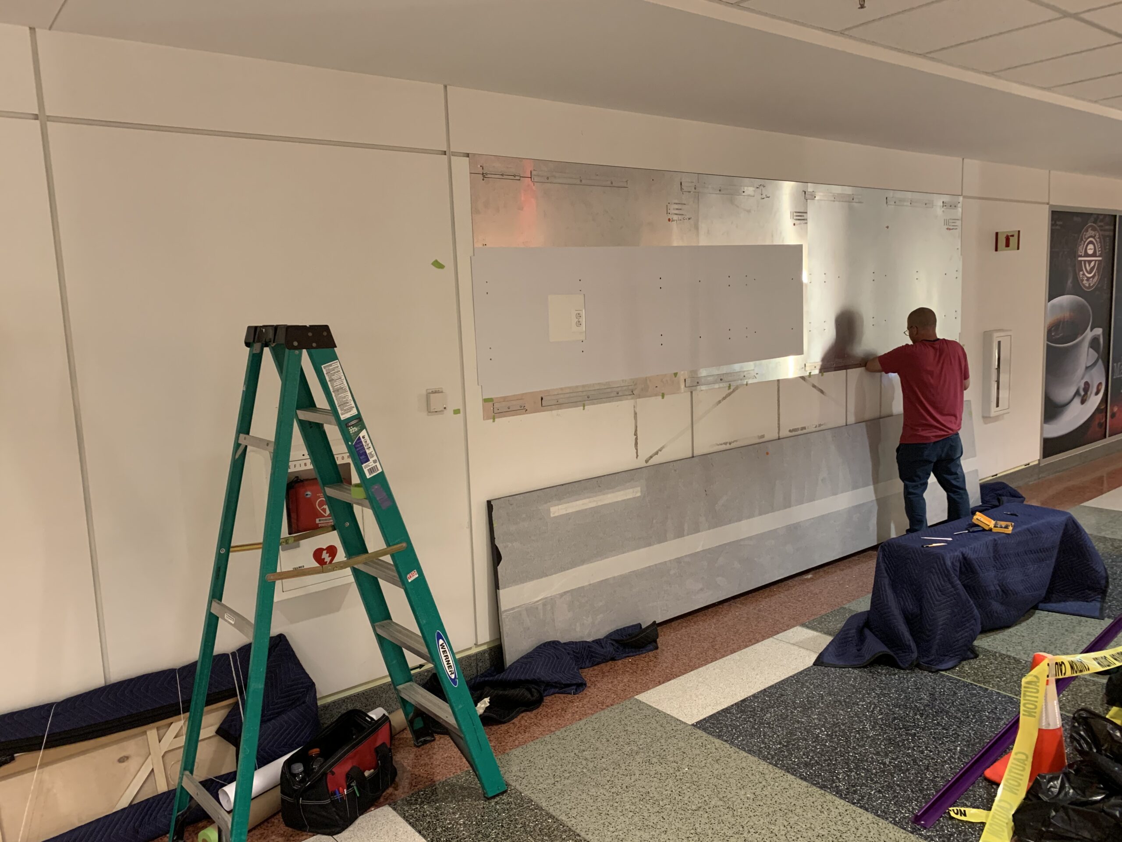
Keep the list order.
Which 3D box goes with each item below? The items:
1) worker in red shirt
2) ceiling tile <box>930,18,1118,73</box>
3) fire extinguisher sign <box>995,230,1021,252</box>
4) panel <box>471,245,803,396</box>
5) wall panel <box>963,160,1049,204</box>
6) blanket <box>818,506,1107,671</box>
[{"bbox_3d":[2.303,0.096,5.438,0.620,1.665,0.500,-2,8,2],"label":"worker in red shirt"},{"bbox_3d":[1.996,-1.614,3.621,0.615,0.020,0.577,-8,10,-37],"label":"ceiling tile"},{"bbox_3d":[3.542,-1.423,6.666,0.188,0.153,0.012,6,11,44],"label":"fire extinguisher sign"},{"bbox_3d":[0.568,-0.602,4.564,2.401,0.681,0.012,-9,11,-37],"label":"panel"},{"bbox_3d":[3.594,-1.916,6.783,1.447,0.268,0.020,-8,10,-37],"label":"wall panel"},{"bbox_3d":[2.171,0.830,4.372,1.880,0.520,0.700,-8,10,-37],"label":"blanket"}]

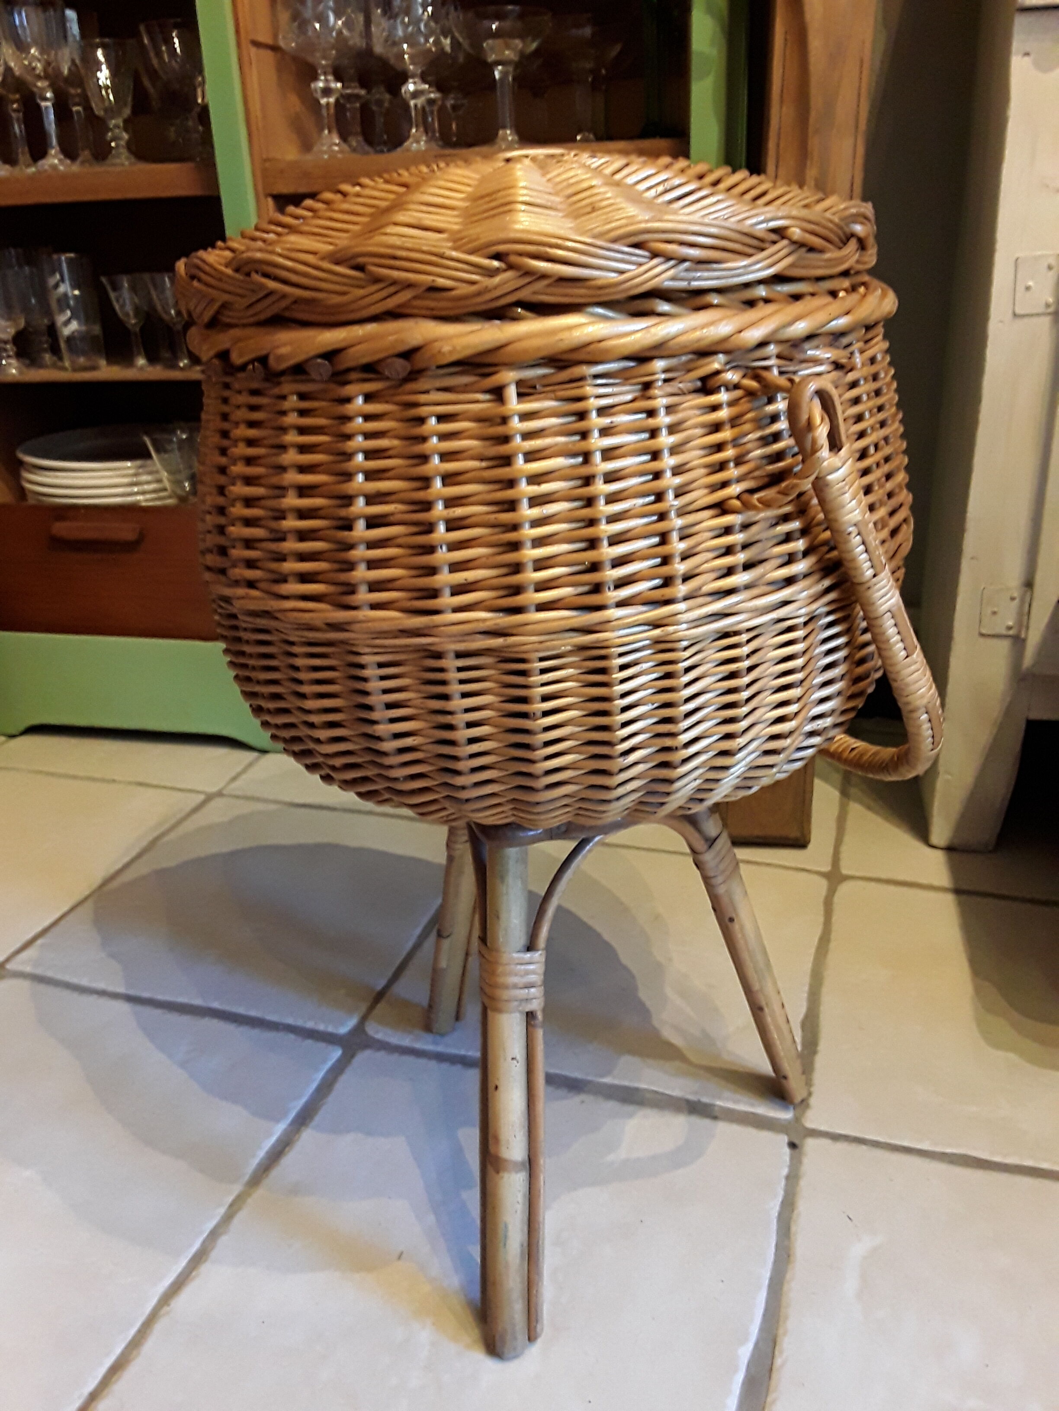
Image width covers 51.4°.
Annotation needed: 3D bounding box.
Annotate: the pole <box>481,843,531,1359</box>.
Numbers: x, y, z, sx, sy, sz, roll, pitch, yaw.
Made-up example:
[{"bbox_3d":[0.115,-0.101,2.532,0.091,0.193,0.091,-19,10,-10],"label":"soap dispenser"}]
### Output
[{"bbox_3d":[-0.012,0.215,0.594,0.023,0.291,0.023,0,8,0],"label":"pole"}]

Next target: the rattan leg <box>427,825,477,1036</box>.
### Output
[{"bbox_3d":[-0.053,0.133,0.796,0.023,0.291,0.023,5,34,-2],"label":"rattan leg"}]

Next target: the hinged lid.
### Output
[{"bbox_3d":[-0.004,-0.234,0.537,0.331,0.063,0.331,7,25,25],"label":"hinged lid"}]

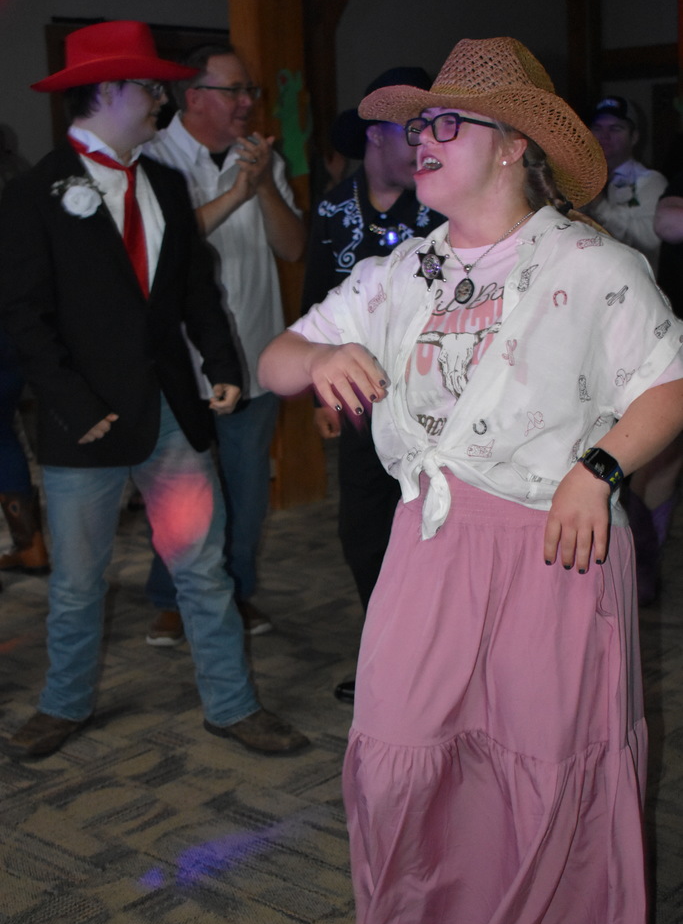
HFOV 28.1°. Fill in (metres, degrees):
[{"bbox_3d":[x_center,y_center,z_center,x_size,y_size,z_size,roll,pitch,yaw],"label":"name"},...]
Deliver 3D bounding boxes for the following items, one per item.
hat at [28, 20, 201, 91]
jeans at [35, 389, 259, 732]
[{"bbox_3d":[-0.521,-0.922,3.100,0.380,0.142,0.310,1,14,19],"label":"hat"},{"bbox_3d":[-0.506,0.195,3.398,0.480,0.880,0.350,-6,12,-20],"label":"jeans"}]

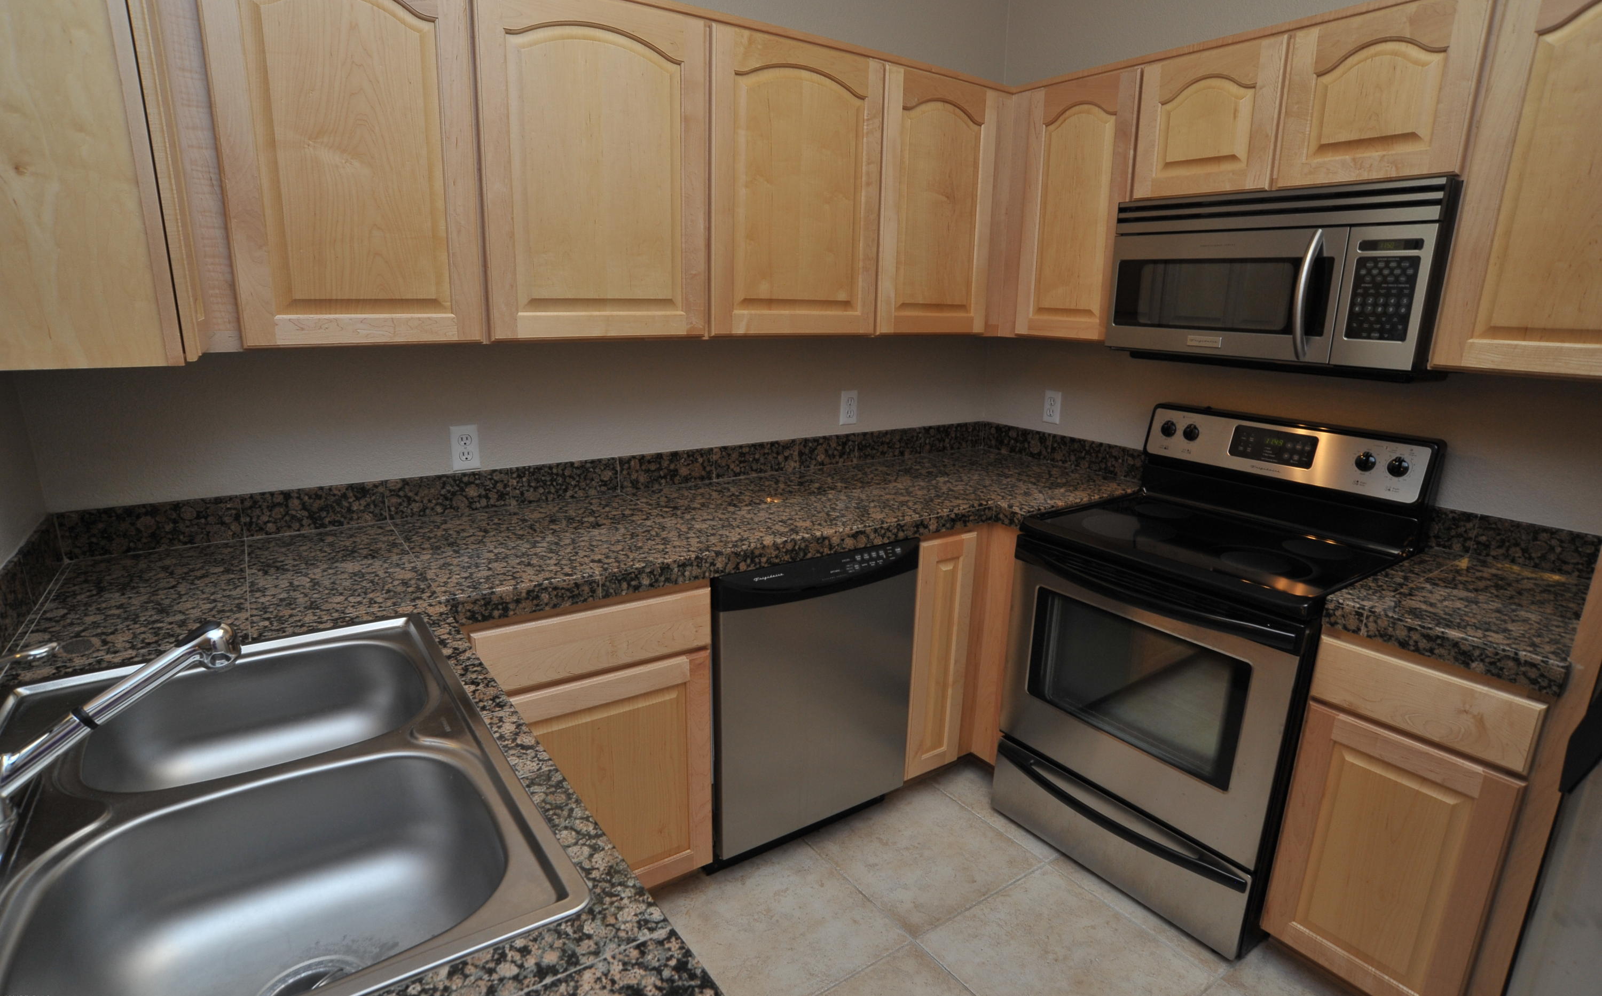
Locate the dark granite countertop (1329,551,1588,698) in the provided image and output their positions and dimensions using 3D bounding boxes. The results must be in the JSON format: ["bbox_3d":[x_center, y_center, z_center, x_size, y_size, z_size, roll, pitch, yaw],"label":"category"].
[{"bbox_3d":[1.434,0.224,1.692,0.661,0.064,0.412,-8,17,-35],"label":"dark granite countertop"}]

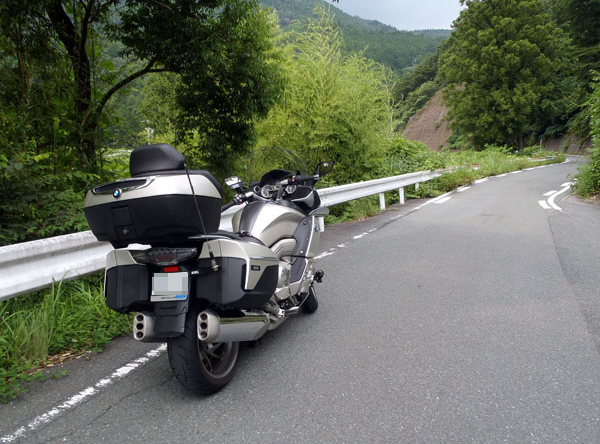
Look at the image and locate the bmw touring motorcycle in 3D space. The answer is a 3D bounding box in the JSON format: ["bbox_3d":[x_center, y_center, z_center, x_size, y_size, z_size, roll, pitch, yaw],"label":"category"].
[{"bbox_3d":[-0.328,0.191,3.452,1.000,1.470,2.490,-2,6,22],"label":"bmw touring motorcycle"}]

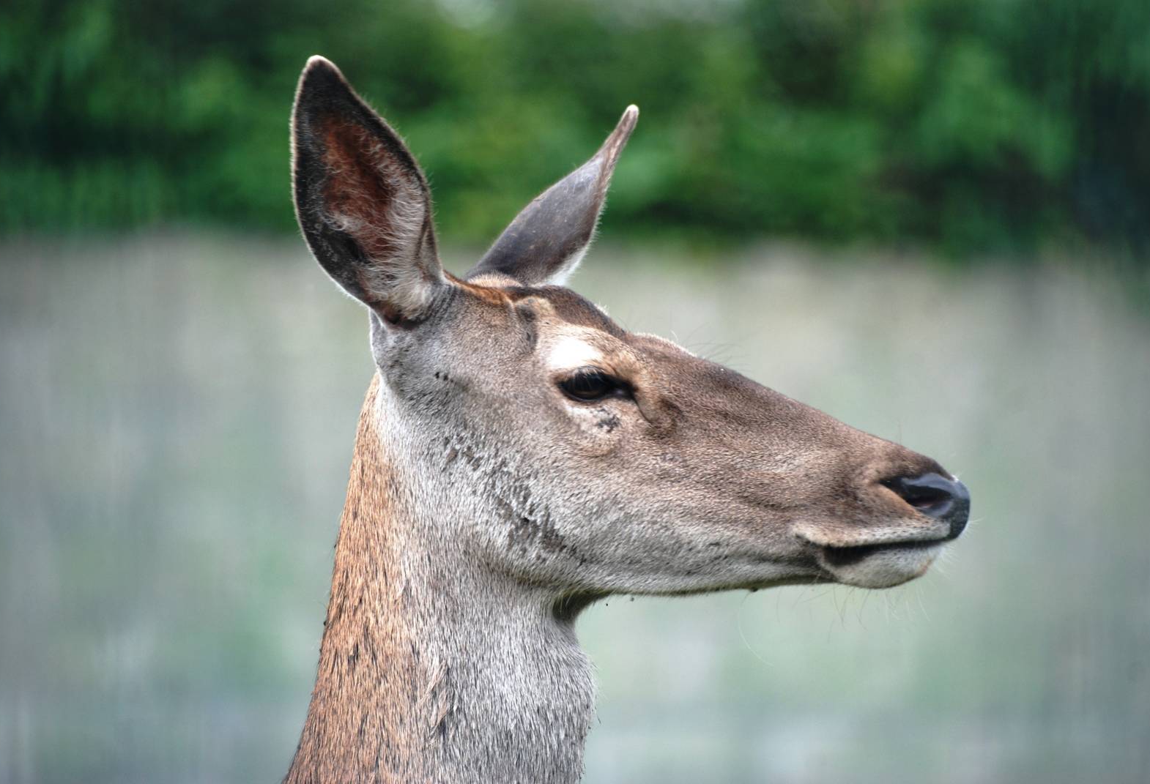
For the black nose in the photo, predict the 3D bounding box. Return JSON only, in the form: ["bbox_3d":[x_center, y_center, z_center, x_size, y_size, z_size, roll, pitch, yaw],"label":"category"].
[{"bbox_3d":[0.202,0.065,7.580,0.048,0.037,0.056,10,0,5],"label":"black nose"}]

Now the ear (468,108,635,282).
[{"bbox_3d":[-0.015,-0.111,7.710,0.075,0.050,0.165,-34,17,44],"label":"ear"}]

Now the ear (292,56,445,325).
[{"bbox_3d":[-0.117,-0.115,7.510,0.078,0.168,0.050,-16,22,5],"label":"ear"}]

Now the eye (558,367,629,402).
[{"bbox_3d":[0.011,-0.004,7.530,0.041,0.022,0.018,4,6,-14],"label":"eye"}]

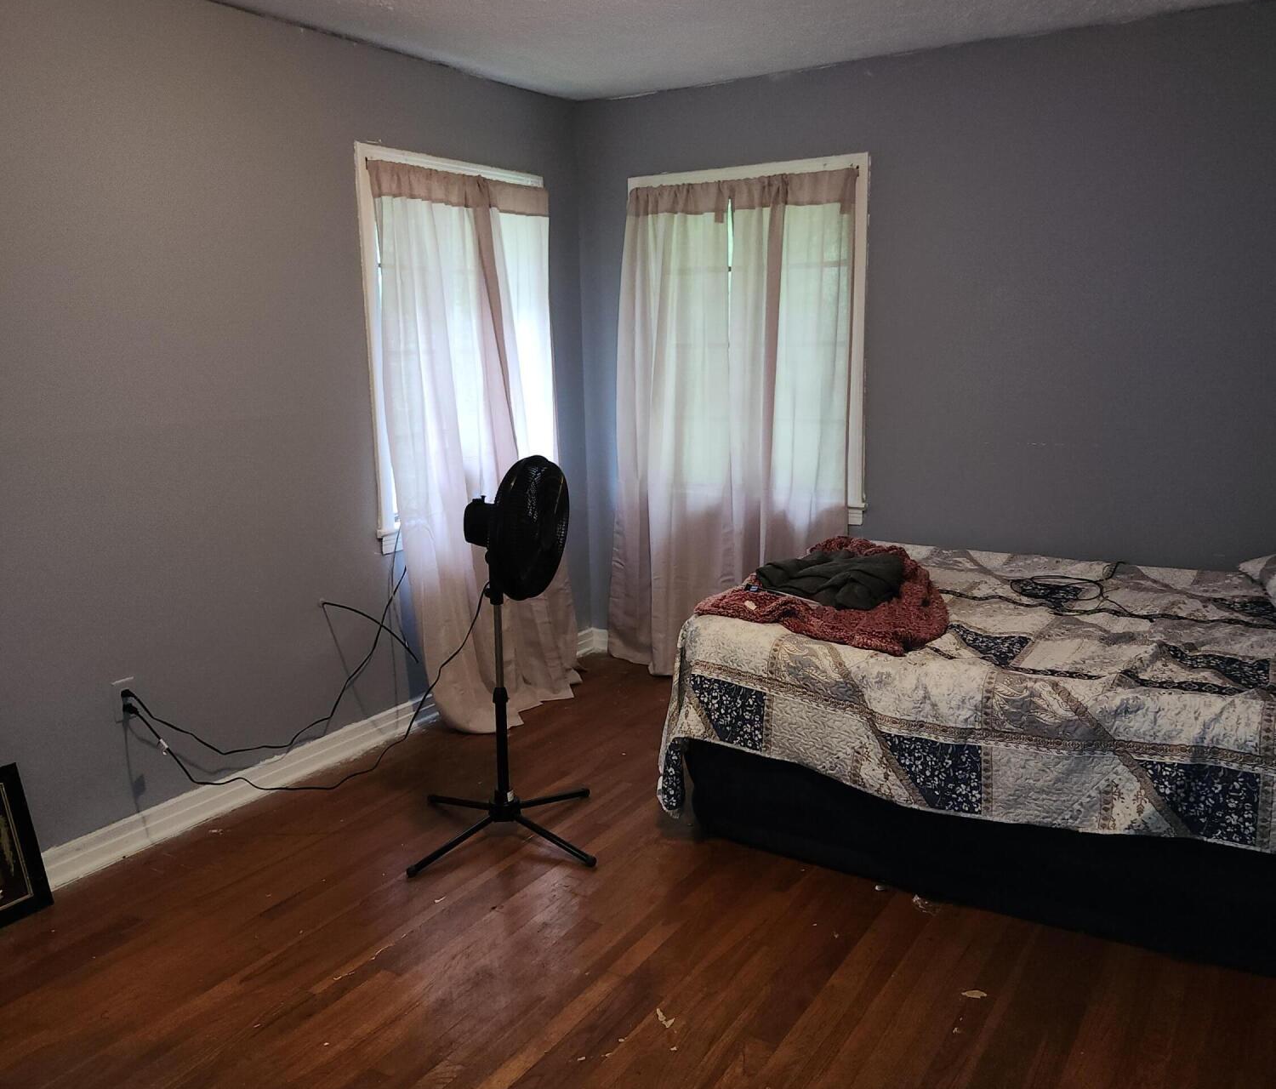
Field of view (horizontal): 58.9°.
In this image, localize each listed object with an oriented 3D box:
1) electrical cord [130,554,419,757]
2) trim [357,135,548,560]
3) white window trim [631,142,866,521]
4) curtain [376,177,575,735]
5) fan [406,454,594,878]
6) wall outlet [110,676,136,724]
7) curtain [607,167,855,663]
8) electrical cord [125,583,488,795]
[{"bbox_3d":[-1.111,0.399,3.678,0.085,0.547,1.204,5,12,31],"label":"electrical cord"},{"bbox_3d":[-0.637,-0.742,4.349,0.070,1.408,1.095,5,12,31],"label":"trim"},{"bbox_3d":[0.419,-0.811,4.619,1.095,1.418,0.070,5,12,31],"label":"white window trim"},{"bbox_3d":[-0.505,-0.366,4.351,0.308,2.050,1.055,5,12,31],"label":"curtain"},{"bbox_3d":[-0.401,0.305,3.274,0.517,1.114,0.507,-2,10,-5],"label":"fan"},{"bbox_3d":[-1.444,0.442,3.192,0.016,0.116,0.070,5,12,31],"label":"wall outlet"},{"bbox_3d":[0.305,-0.440,4.656,1.174,2.050,0.209,5,12,31],"label":"curtain"},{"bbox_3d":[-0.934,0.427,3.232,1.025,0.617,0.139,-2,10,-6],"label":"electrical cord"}]

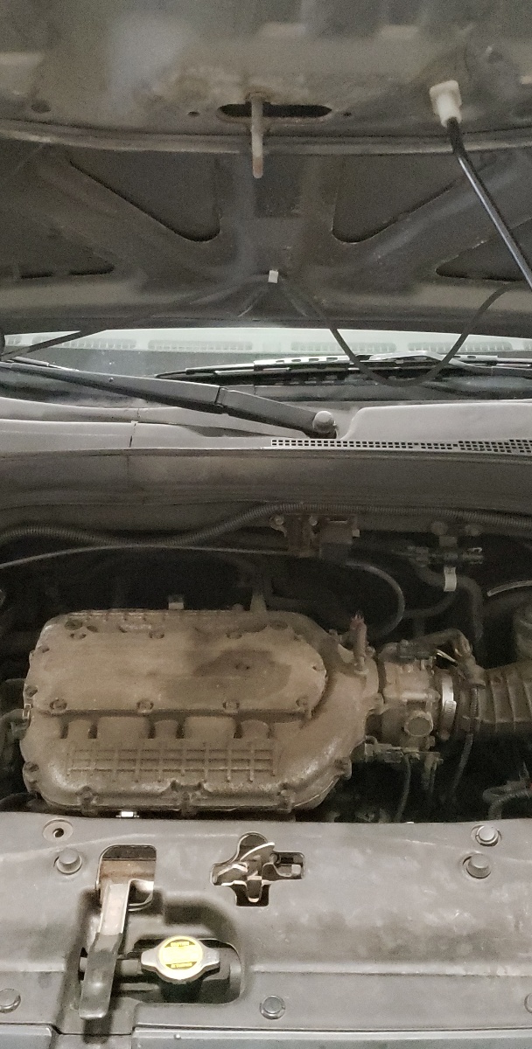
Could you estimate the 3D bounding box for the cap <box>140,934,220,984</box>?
[{"bbox_3d":[-0.068,0.348,0.836,0.061,0.019,0.043,0,30,0],"label":"cap"}]

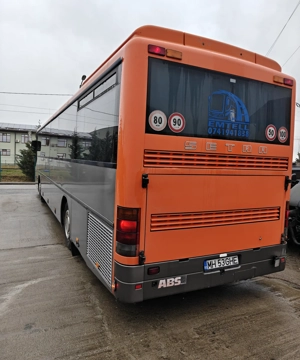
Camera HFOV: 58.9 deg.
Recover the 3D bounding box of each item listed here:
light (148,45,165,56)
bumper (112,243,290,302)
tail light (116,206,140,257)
[{"bbox_3d":[0.069,-1.266,2.606,0.174,0.075,0.050,0,5,-27],"label":"light"},{"bbox_3d":[0.789,1.042,3.267,2.470,0.385,0.280,0,5,-27],"label":"bumper"},{"bbox_3d":[-0.219,0.510,2.700,0.170,0.485,0.210,0,5,-27],"label":"tail light"}]

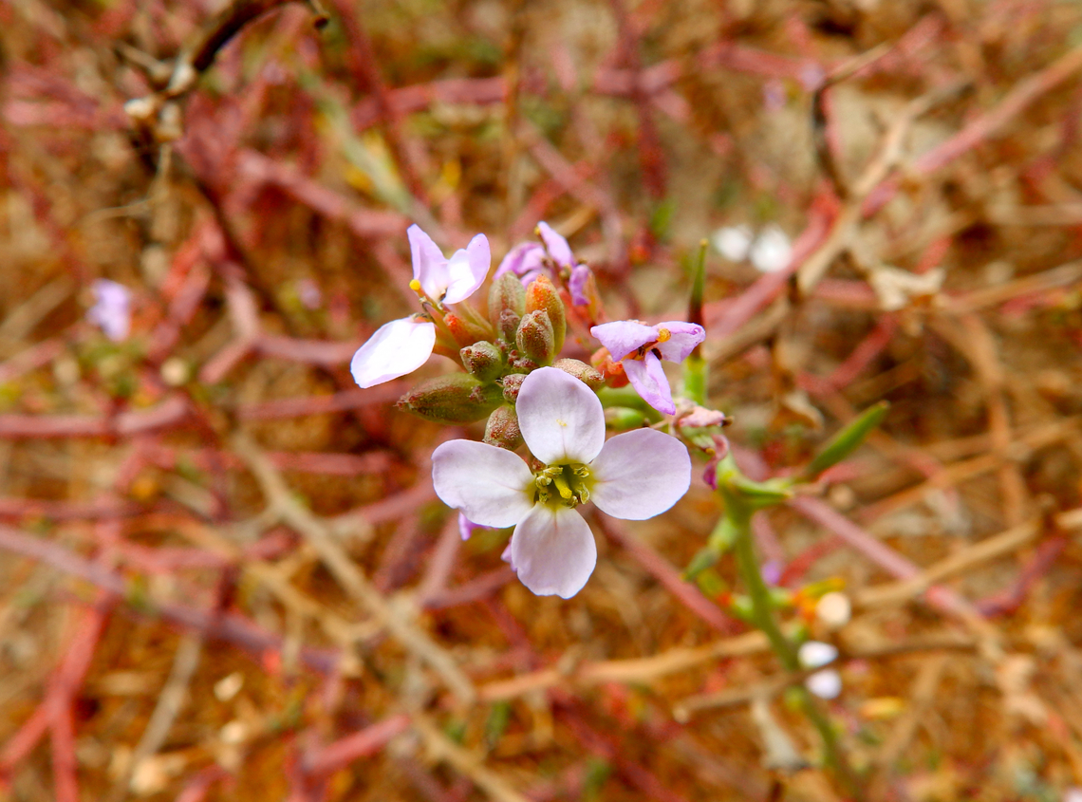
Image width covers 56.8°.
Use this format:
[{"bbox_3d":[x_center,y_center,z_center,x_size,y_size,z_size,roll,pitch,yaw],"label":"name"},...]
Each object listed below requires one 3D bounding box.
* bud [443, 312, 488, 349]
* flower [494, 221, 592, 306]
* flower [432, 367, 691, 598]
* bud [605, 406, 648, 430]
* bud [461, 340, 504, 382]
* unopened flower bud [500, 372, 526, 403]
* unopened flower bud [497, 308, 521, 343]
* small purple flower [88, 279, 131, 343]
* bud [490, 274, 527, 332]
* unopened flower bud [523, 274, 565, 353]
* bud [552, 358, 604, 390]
[{"bbox_3d":[-0.006,-0.006,0.085,0.004,0.002,0.002,32,14,-18],"label":"bud"},{"bbox_3d":[0.000,-0.010,0.072,0.007,0.006,0.006,6,21,0],"label":"flower"},{"bbox_3d":[0.002,0.007,0.080,0.021,0.018,0.006,0,5,-3],"label":"flower"},{"bbox_3d":[0.006,0.001,0.073,0.003,0.002,0.002,0,90,18],"label":"bud"},{"bbox_3d":[-0.005,-0.003,0.082,0.003,0.004,0.003,-50,35,13],"label":"bud"},{"bbox_3d":[-0.002,-0.001,0.083,0.002,0.002,0.003,0,14,14],"label":"unopened flower bud"},{"bbox_3d":[-0.002,-0.005,0.067,0.002,0.003,0.002,-5,37,3],"label":"unopened flower bud"},{"bbox_3d":[-0.080,-0.017,0.185,0.008,0.011,0.008,0,31,-6],"label":"small purple flower"},{"bbox_3d":[-0.003,-0.008,0.084,0.003,0.006,0.003,-5,31,1],"label":"bud"},{"bbox_3d":[0.000,-0.007,0.083,0.003,0.007,0.003,-11,28,3],"label":"unopened flower bud"},{"bbox_3d":[0.002,-0.002,0.067,0.004,0.002,0.002,14,90,25],"label":"bud"}]

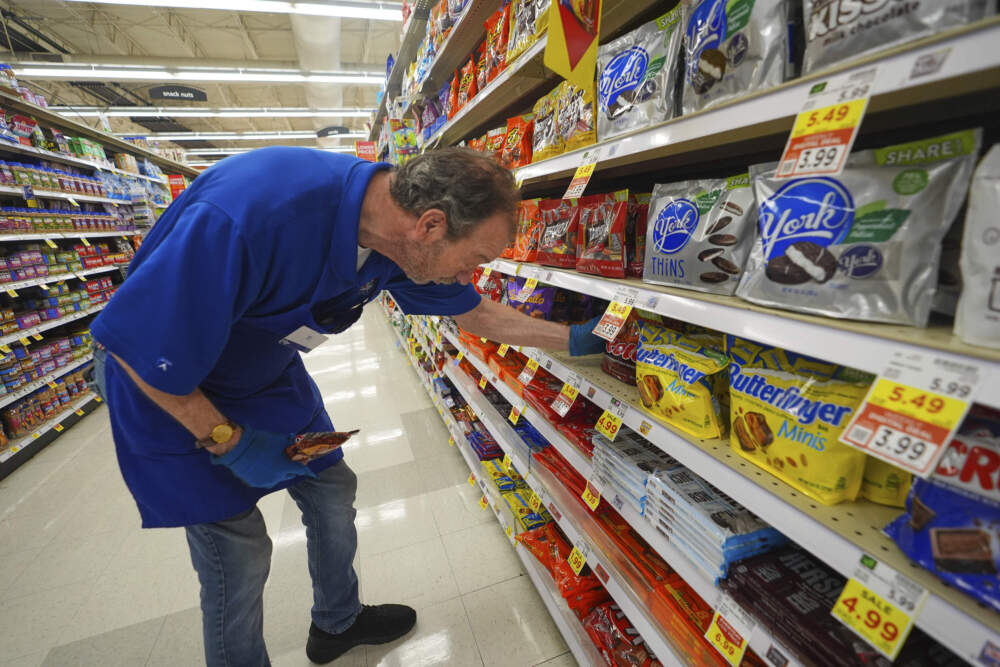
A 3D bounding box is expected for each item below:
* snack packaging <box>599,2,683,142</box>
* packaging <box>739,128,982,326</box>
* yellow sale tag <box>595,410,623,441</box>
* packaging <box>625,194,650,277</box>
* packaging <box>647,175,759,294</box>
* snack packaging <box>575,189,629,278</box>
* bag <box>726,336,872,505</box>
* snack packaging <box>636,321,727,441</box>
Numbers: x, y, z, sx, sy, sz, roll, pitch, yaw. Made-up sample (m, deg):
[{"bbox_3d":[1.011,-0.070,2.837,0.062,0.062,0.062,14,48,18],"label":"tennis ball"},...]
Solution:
[{"bbox_3d":[0.250,-0.439,0.791,0.060,0.182,0.222,-8,15,-18],"label":"snack packaging"},{"bbox_3d":[0.390,-0.117,0.526,0.060,0.180,0.226,-8,15,-18],"label":"packaging"},{"bbox_3d":[0.212,0.179,0.869,0.005,0.045,0.060,18,6,-23],"label":"yellow sale tag"},{"bbox_3d":[0.282,-0.218,0.965,0.052,0.164,0.178,-8,15,-18],"label":"packaging"},{"bbox_3d":[0.321,-0.159,0.717,0.059,0.173,0.206,-8,15,-18],"label":"packaging"},{"bbox_3d":[0.229,-0.213,0.951,0.052,0.169,0.178,-8,15,-18],"label":"snack packaging"},{"bbox_3d":[0.397,0.101,0.593,0.067,0.174,0.183,-8,15,-18],"label":"bag"},{"bbox_3d":[0.317,0.074,0.760,0.066,0.150,0.182,-9,16,-22],"label":"snack packaging"}]

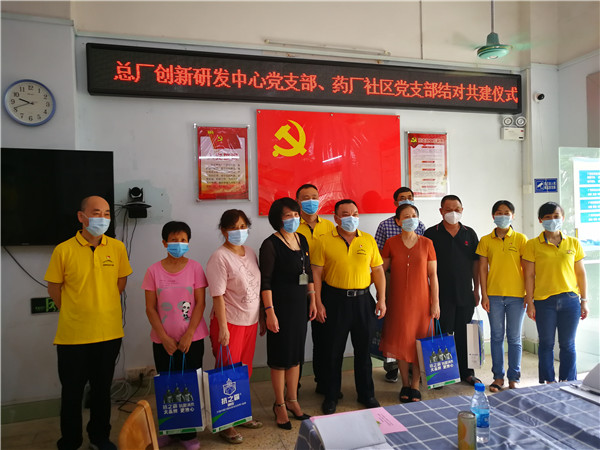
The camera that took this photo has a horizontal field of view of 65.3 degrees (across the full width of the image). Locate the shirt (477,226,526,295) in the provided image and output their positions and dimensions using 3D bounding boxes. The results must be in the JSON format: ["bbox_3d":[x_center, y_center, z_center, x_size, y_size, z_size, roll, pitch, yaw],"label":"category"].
[{"bbox_3d":[1.748,0.322,4.020,0.440,0.595,0.250,-1,1,20],"label":"shirt"}]

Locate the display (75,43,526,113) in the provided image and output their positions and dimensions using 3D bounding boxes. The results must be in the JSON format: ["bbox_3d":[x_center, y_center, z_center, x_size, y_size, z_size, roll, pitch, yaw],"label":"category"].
[{"bbox_3d":[0.291,-1.333,4.438,4.237,0.403,0.090,-1,1,-15],"label":"display"}]

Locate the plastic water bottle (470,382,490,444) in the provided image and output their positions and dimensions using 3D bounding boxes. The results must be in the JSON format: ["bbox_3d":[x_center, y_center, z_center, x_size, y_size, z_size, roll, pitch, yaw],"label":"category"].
[{"bbox_3d":[0.578,0.597,1.499,0.060,0.178,0.060,-1,1,20],"label":"plastic water bottle"}]

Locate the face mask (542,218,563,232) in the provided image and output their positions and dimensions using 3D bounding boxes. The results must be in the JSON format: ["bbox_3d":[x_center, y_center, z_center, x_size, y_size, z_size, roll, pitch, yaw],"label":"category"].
[{"bbox_3d":[2.069,0.006,3.830,0.152,0.112,0.085,-1,1,15],"label":"face mask"}]

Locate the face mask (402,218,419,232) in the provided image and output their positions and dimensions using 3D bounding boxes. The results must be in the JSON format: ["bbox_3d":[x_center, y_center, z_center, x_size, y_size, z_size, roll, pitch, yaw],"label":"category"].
[{"bbox_3d":[0.885,0.004,3.740,0.145,0.112,0.085,-1,1,-10],"label":"face mask"}]

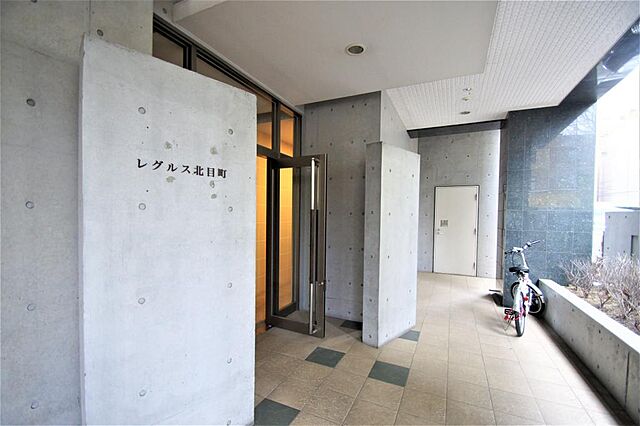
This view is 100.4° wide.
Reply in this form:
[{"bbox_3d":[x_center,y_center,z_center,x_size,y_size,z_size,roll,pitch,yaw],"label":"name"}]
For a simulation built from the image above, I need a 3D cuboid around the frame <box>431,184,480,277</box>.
[{"bbox_3d":[3.107,0.399,6.100,0.890,2.030,0.070,1,1,26],"label":"frame"}]

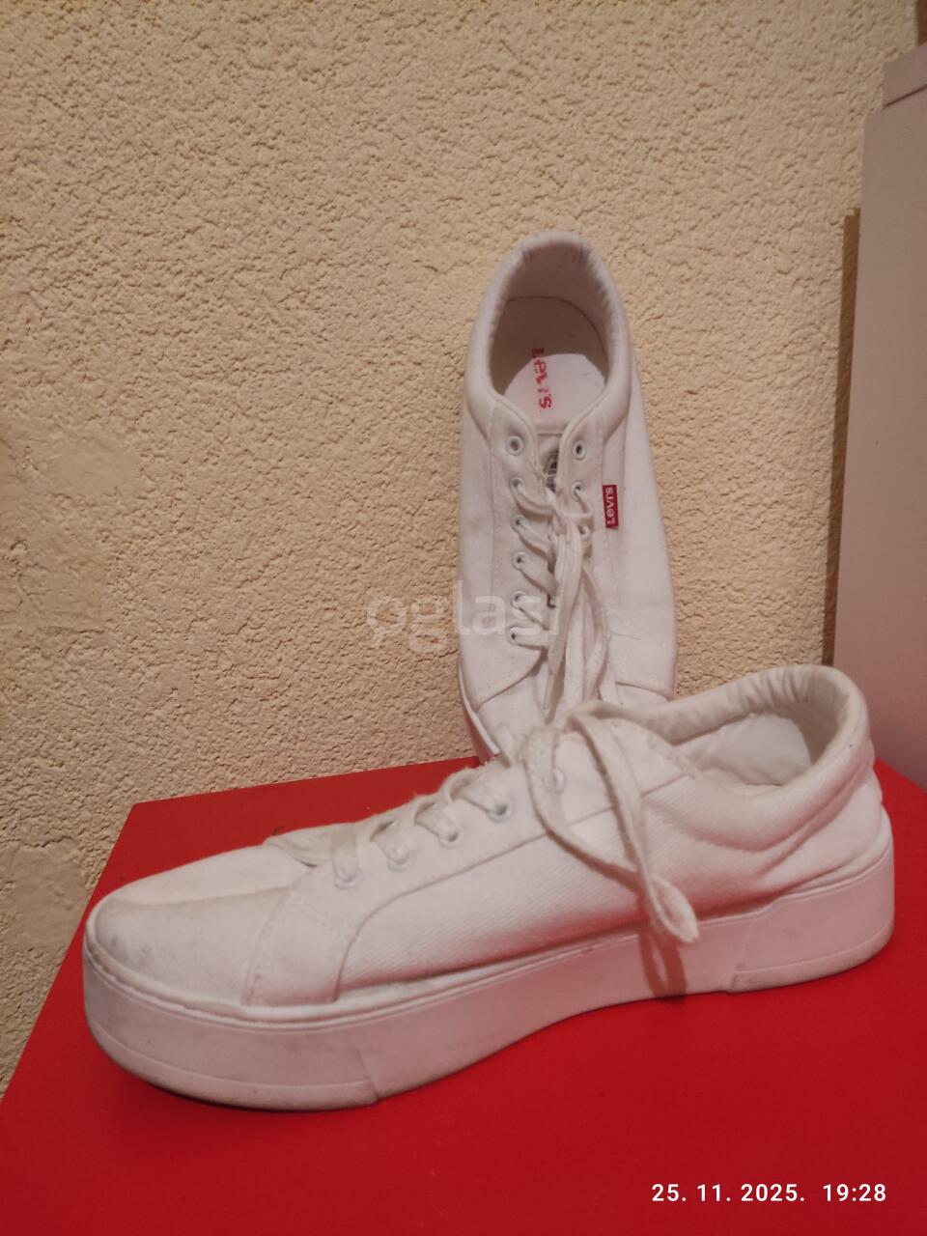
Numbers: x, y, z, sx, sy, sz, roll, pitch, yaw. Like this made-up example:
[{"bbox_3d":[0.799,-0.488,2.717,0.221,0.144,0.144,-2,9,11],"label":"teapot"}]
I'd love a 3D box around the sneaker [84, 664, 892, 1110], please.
[{"bbox_3d":[0.020,0.076,0.311,0.281,0.096,0.103,-6,12,-13],"label":"sneaker"}]

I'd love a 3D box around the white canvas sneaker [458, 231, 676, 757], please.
[{"bbox_3d":[0.046,-0.049,0.440,0.103,0.281,0.096,-3,-17,5],"label":"white canvas sneaker"}]

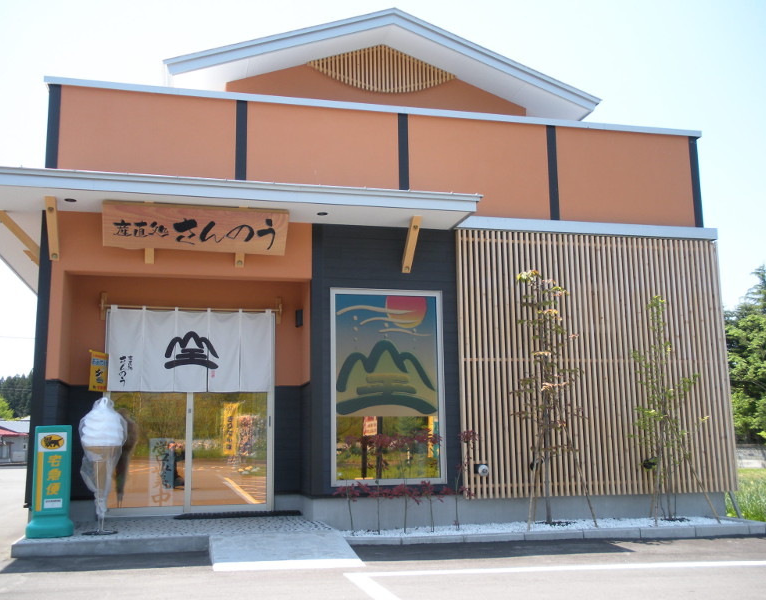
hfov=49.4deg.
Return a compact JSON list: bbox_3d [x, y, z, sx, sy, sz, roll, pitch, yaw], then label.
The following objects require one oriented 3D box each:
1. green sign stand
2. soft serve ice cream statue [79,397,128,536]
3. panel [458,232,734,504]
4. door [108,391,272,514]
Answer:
[{"bbox_3d":[-2.977,1.637,7.547,0.400,0.980,0.290,2,-10,-14],"label":"green sign stand"},{"bbox_3d":[-2.592,1.520,7.683,0.410,1.235,0.400,2,-10,-14],"label":"soft serve ice cream statue"},{"bbox_3d":[2.438,0.706,9.458,3.290,2.950,0.120,2,-10,-14],"label":"panel"},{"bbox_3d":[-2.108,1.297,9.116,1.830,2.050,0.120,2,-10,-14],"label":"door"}]

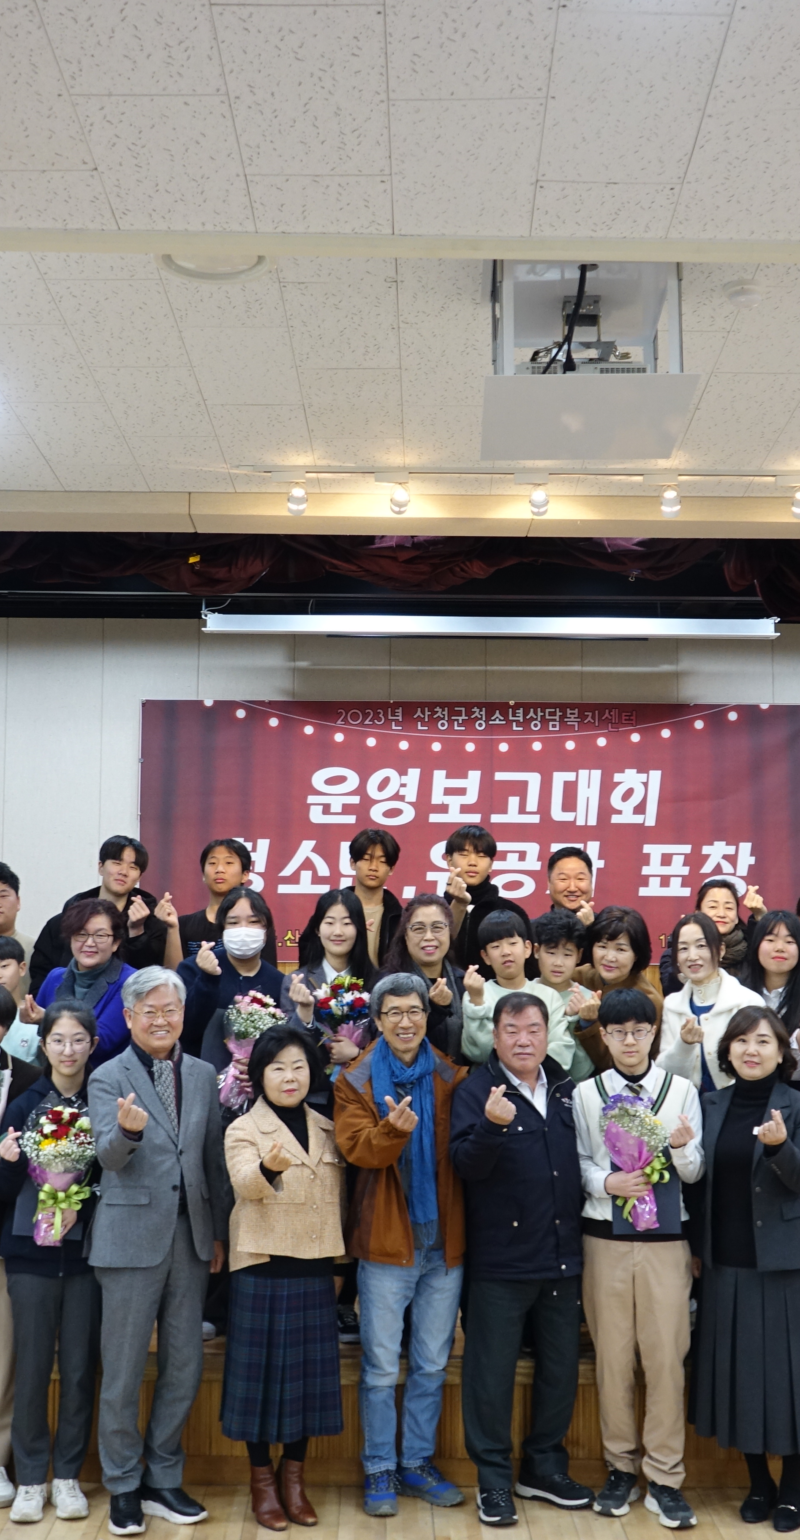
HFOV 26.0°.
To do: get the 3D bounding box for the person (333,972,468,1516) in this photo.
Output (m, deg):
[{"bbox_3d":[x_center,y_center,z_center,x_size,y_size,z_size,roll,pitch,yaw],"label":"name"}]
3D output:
[{"bbox_3d":[0.003,1.549,5.790,0.450,1.730,0.420,1,-5,-4],"label":"person"}]

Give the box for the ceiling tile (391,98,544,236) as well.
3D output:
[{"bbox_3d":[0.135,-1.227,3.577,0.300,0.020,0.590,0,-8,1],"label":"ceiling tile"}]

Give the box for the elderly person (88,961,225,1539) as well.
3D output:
[{"bbox_3d":[-0.780,1.509,5.596,0.470,1.724,0.360,2,-5,-19],"label":"elderly person"}]

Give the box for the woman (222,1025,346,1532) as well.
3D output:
[{"bbox_3d":[-0.376,1.615,5.592,0.410,1.570,0.380,2,-5,-13],"label":"woman"}]

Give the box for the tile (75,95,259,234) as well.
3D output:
[{"bbox_3d":[-0.474,-1.249,3.588,0.300,0.018,0.580,1,-9,1],"label":"tile"}]

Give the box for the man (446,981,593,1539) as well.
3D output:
[{"bbox_3d":[0.395,1.579,5.707,0.460,1.660,0.420,1,-5,-6],"label":"man"}]

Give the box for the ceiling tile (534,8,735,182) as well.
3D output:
[{"bbox_3d":[0.428,-1.270,3.276,0.300,0.020,0.600,1,-8,1],"label":"ceiling tile"}]

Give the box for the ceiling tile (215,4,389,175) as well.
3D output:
[{"bbox_3d":[-0.172,-1.284,3.287,0.300,0.020,0.600,1,-8,1],"label":"ceiling tile"}]

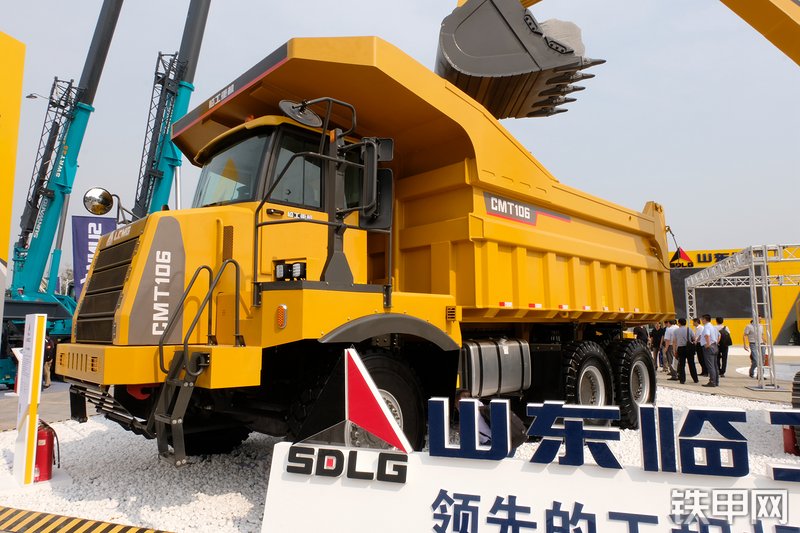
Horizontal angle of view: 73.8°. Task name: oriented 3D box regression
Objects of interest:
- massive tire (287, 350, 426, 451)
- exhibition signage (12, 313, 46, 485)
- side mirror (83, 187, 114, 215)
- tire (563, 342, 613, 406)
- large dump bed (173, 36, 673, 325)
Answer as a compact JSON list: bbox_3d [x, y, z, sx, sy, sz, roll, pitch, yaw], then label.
[{"bbox_3d":[-0.361,1.480,4.971,1.356,1.356,0.409,6,-9,-43],"label":"massive tire"},{"bbox_3d":[-4.024,1.419,5.819,0.127,1.765,0.455,6,-9,-43],"label":"exhibition signage"},{"bbox_3d":[-3.037,-0.660,5.376,0.064,0.278,0.278,1,-4,40],"label":"side mirror"},{"bbox_3d":[2.515,1.744,7.479,1.356,1.356,0.400,6,-9,-43],"label":"tire"},{"bbox_3d":[0.744,-0.372,8.036,7.307,2.584,3.731,6,-9,-43],"label":"large dump bed"}]

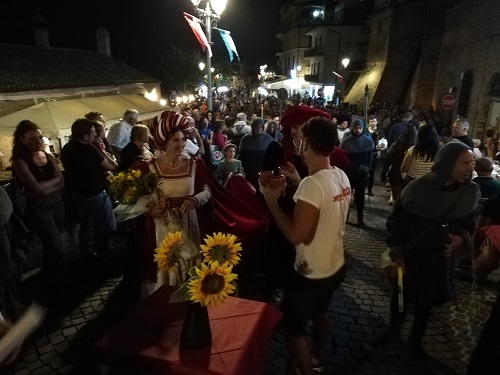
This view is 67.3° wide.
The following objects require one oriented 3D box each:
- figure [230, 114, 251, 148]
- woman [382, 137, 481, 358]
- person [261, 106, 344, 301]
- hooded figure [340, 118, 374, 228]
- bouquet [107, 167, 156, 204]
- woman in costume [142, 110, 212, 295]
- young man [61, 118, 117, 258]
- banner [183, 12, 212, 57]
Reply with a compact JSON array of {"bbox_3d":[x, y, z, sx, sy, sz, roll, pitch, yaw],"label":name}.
[{"bbox_3d":[-0.173,-0.672,7.653,0.500,1.680,0.380,1,13,6],"label":"figure"},{"bbox_3d":[1.415,0.469,2.928,0.600,1.650,0.460,-3,14,-11],"label":"woman"},{"bbox_3d":[0.516,0.174,3.691,0.700,1.870,0.520,-1,13,-6],"label":"person"},{"bbox_3d":[1.656,-0.227,5.785,0.530,1.680,0.420,3,14,11],"label":"hooded figure"},{"bbox_3d":[-1.093,-0.049,3.463,0.420,0.310,0.340,-3,14,-11],"label":"bouquet"},{"bbox_3d":[-0.710,0.194,3.675,0.600,1.840,0.500,-5,14,-20],"label":"woman in costume"},{"bbox_3d":[-1.968,0.034,4.603,0.420,1.720,0.540,-10,17,-36],"label":"young man"},{"bbox_3d":[-1.311,-3.796,9.376,0.350,1.040,0.850,12,18,40],"label":"banner"}]

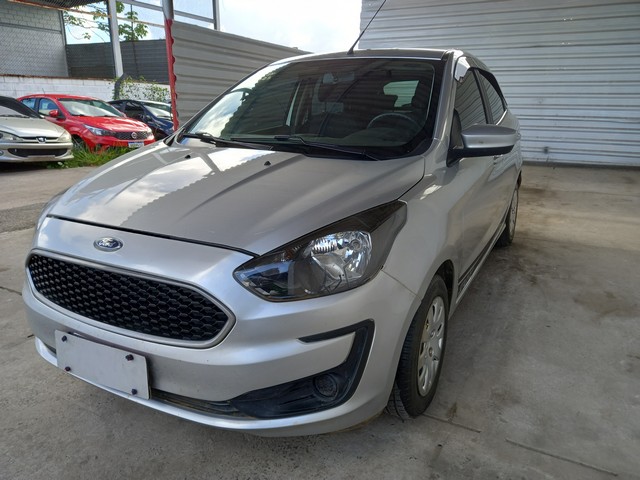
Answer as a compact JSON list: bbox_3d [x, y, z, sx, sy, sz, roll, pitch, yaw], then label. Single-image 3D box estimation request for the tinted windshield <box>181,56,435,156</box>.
[{"bbox_3d":[-0.043,-0.685,2.261,1.340,0.112,0.921,9,50,27],"label":"tinted windshield"}]

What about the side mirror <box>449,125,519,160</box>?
[{"bbox_3d":[0.684,-0.398,1.944,0.250,0.170,0.180,9,19,27],"label":"side mirror"}]

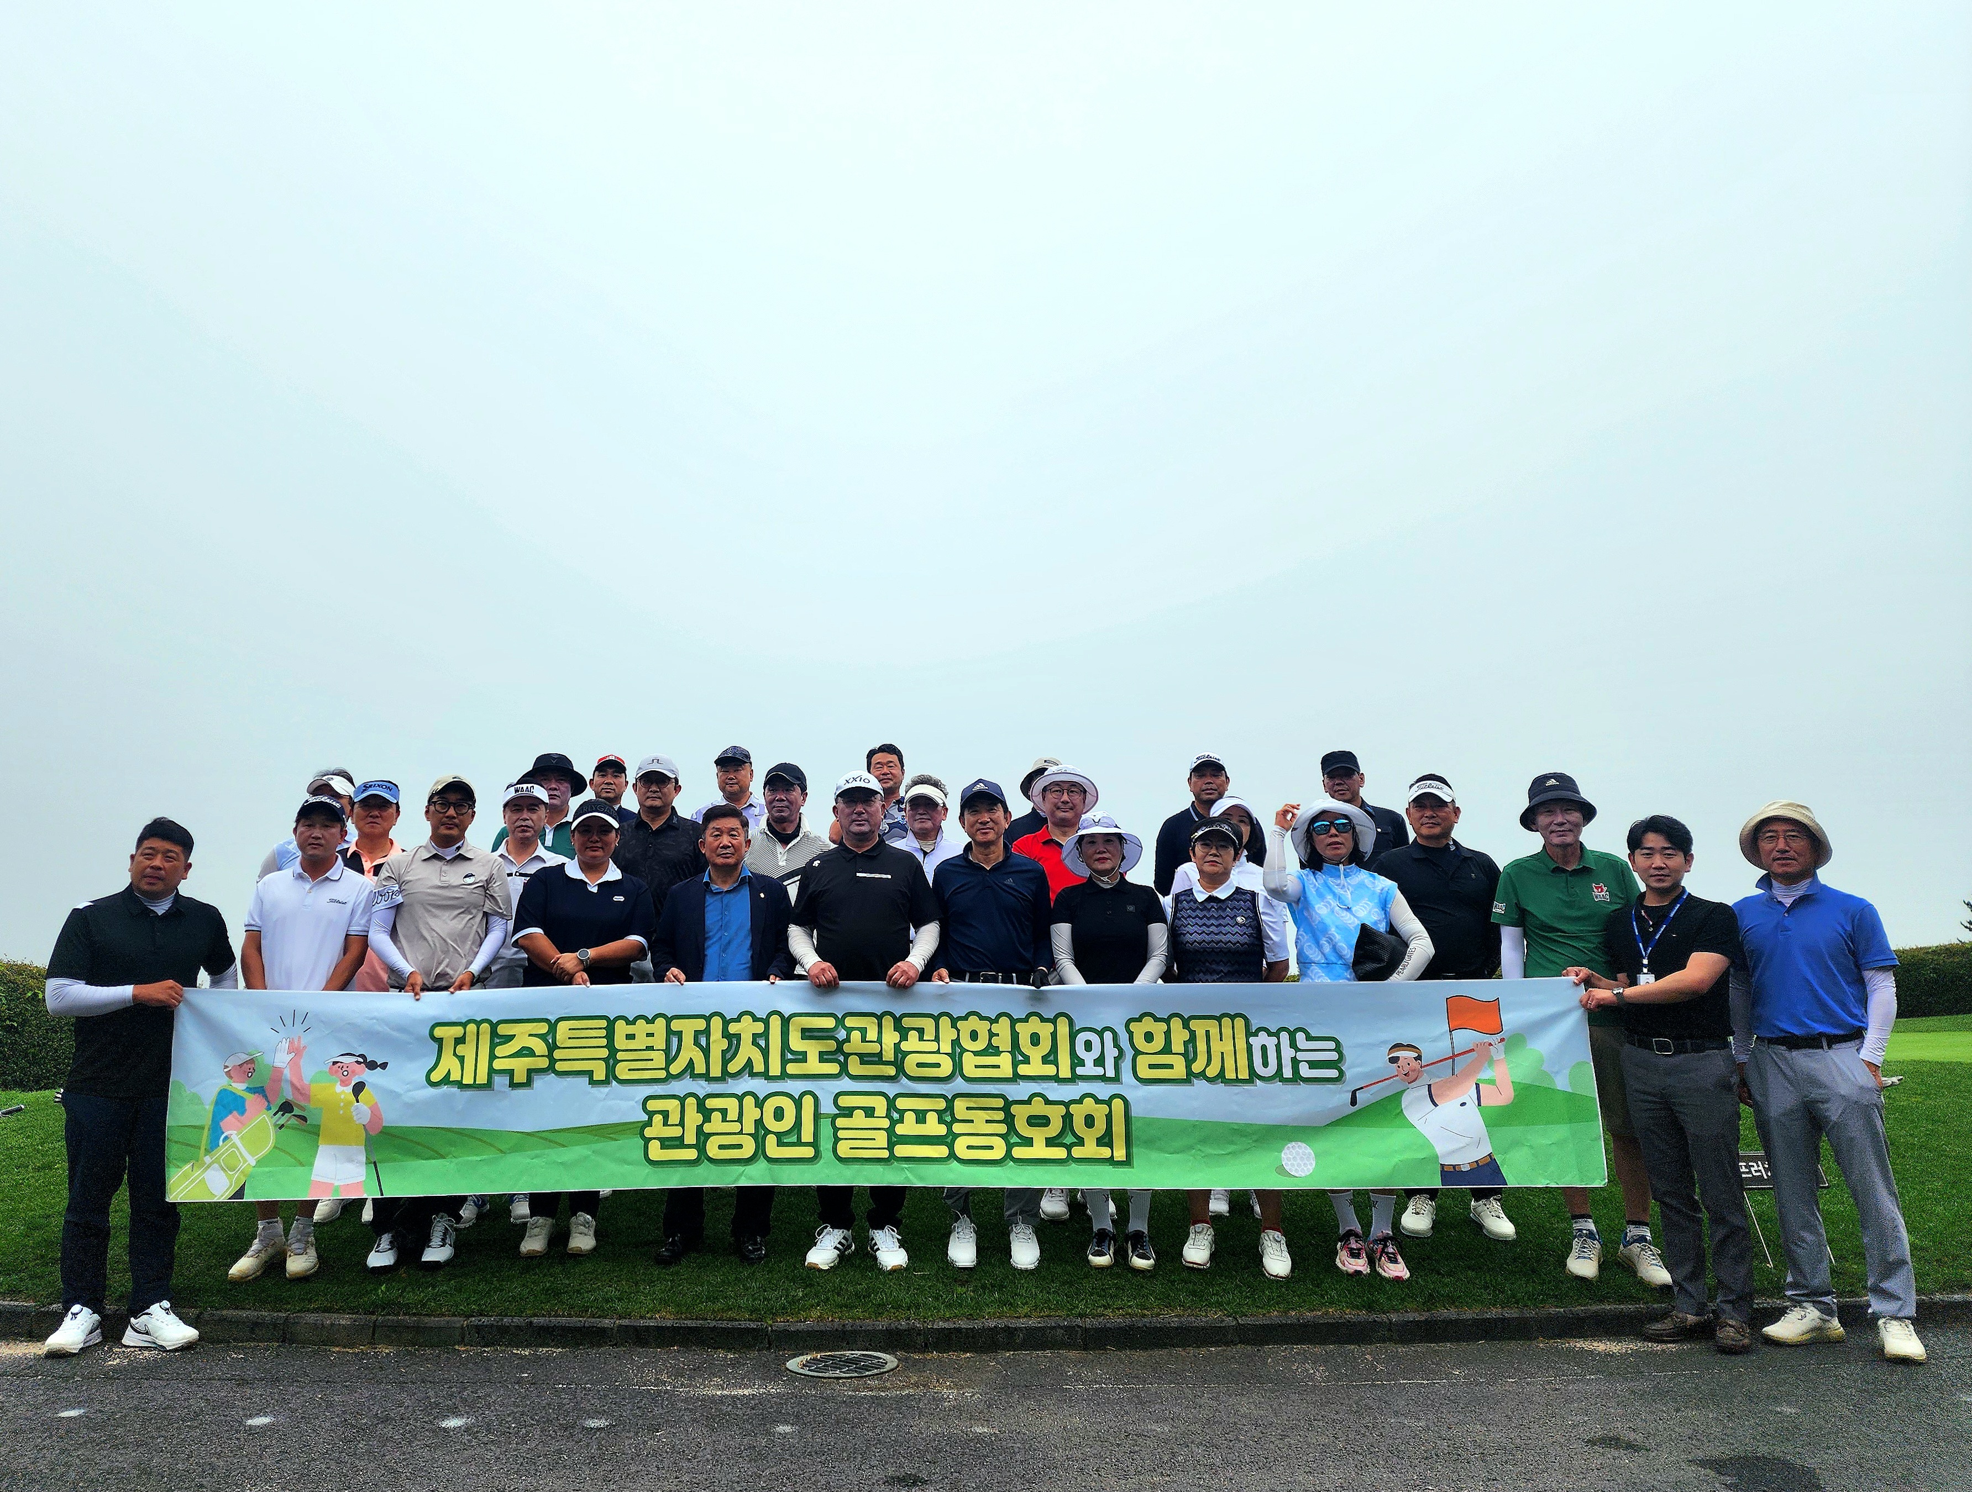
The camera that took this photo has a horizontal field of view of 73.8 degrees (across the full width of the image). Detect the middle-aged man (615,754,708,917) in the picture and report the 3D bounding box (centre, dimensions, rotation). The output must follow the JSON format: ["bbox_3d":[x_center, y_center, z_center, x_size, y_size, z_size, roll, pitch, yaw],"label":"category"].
[{"bbox_3d":[-1.439,0.918,5.613,0.570,1.798,0.340,1,-11,-6],"label":"middle-aged man"}]

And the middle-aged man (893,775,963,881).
[{"bbox_3d":[-0.257,0.994,5.697,0.540,1.757,0.320,0,-11,0],"label":"middle-aged man"}]

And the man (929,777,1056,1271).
[{"bbox_3d":[0.020,0.991,4.881,0.480,1.770,0.360,0,-9,0],"label":"man"}]

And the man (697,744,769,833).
[{"bbox_3d":[-1.296,0.879,6.553,0.540,1.788,0.320,0,-11,-3],"label":"man"}]

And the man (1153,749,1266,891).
[{"bbox_3d":[0.959,0.915,5.625,0.500,1.800,0.340,-2,-10,8],"label":"man"}]

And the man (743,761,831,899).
[{"bbox_3d":[-0.826,0.948,5.317,0.520,1.780,0.360,-1,-10,2],"label":"man"}]

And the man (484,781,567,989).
[{"bbox_3d":[-1.913,1.005,5.307,0.500,1.740,0.340,2,-10,-12],"label":"man"}]

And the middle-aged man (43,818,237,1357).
[{"bbox_3d":[-2.919,1.130,4.531,0.600,1.770,0.440,5,-11,-28],"label":"middle-aged man"}]

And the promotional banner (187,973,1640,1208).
[{"bbox_3d":[-0.340,1.190,4.590,4.950,0.715,0.180,0,-11,0],"label":"promotional banner"}]

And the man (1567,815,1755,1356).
[{"bbox_3d":[2.325,1.134,4.582,0.600,1.798,0.380,-5,-11,22],"label":"man"}]

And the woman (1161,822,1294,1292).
[{"bbox_3d":[0.886,1.072,4.832,0.470,1.620,0.360,-2,-10,12],"label":"woman"}]

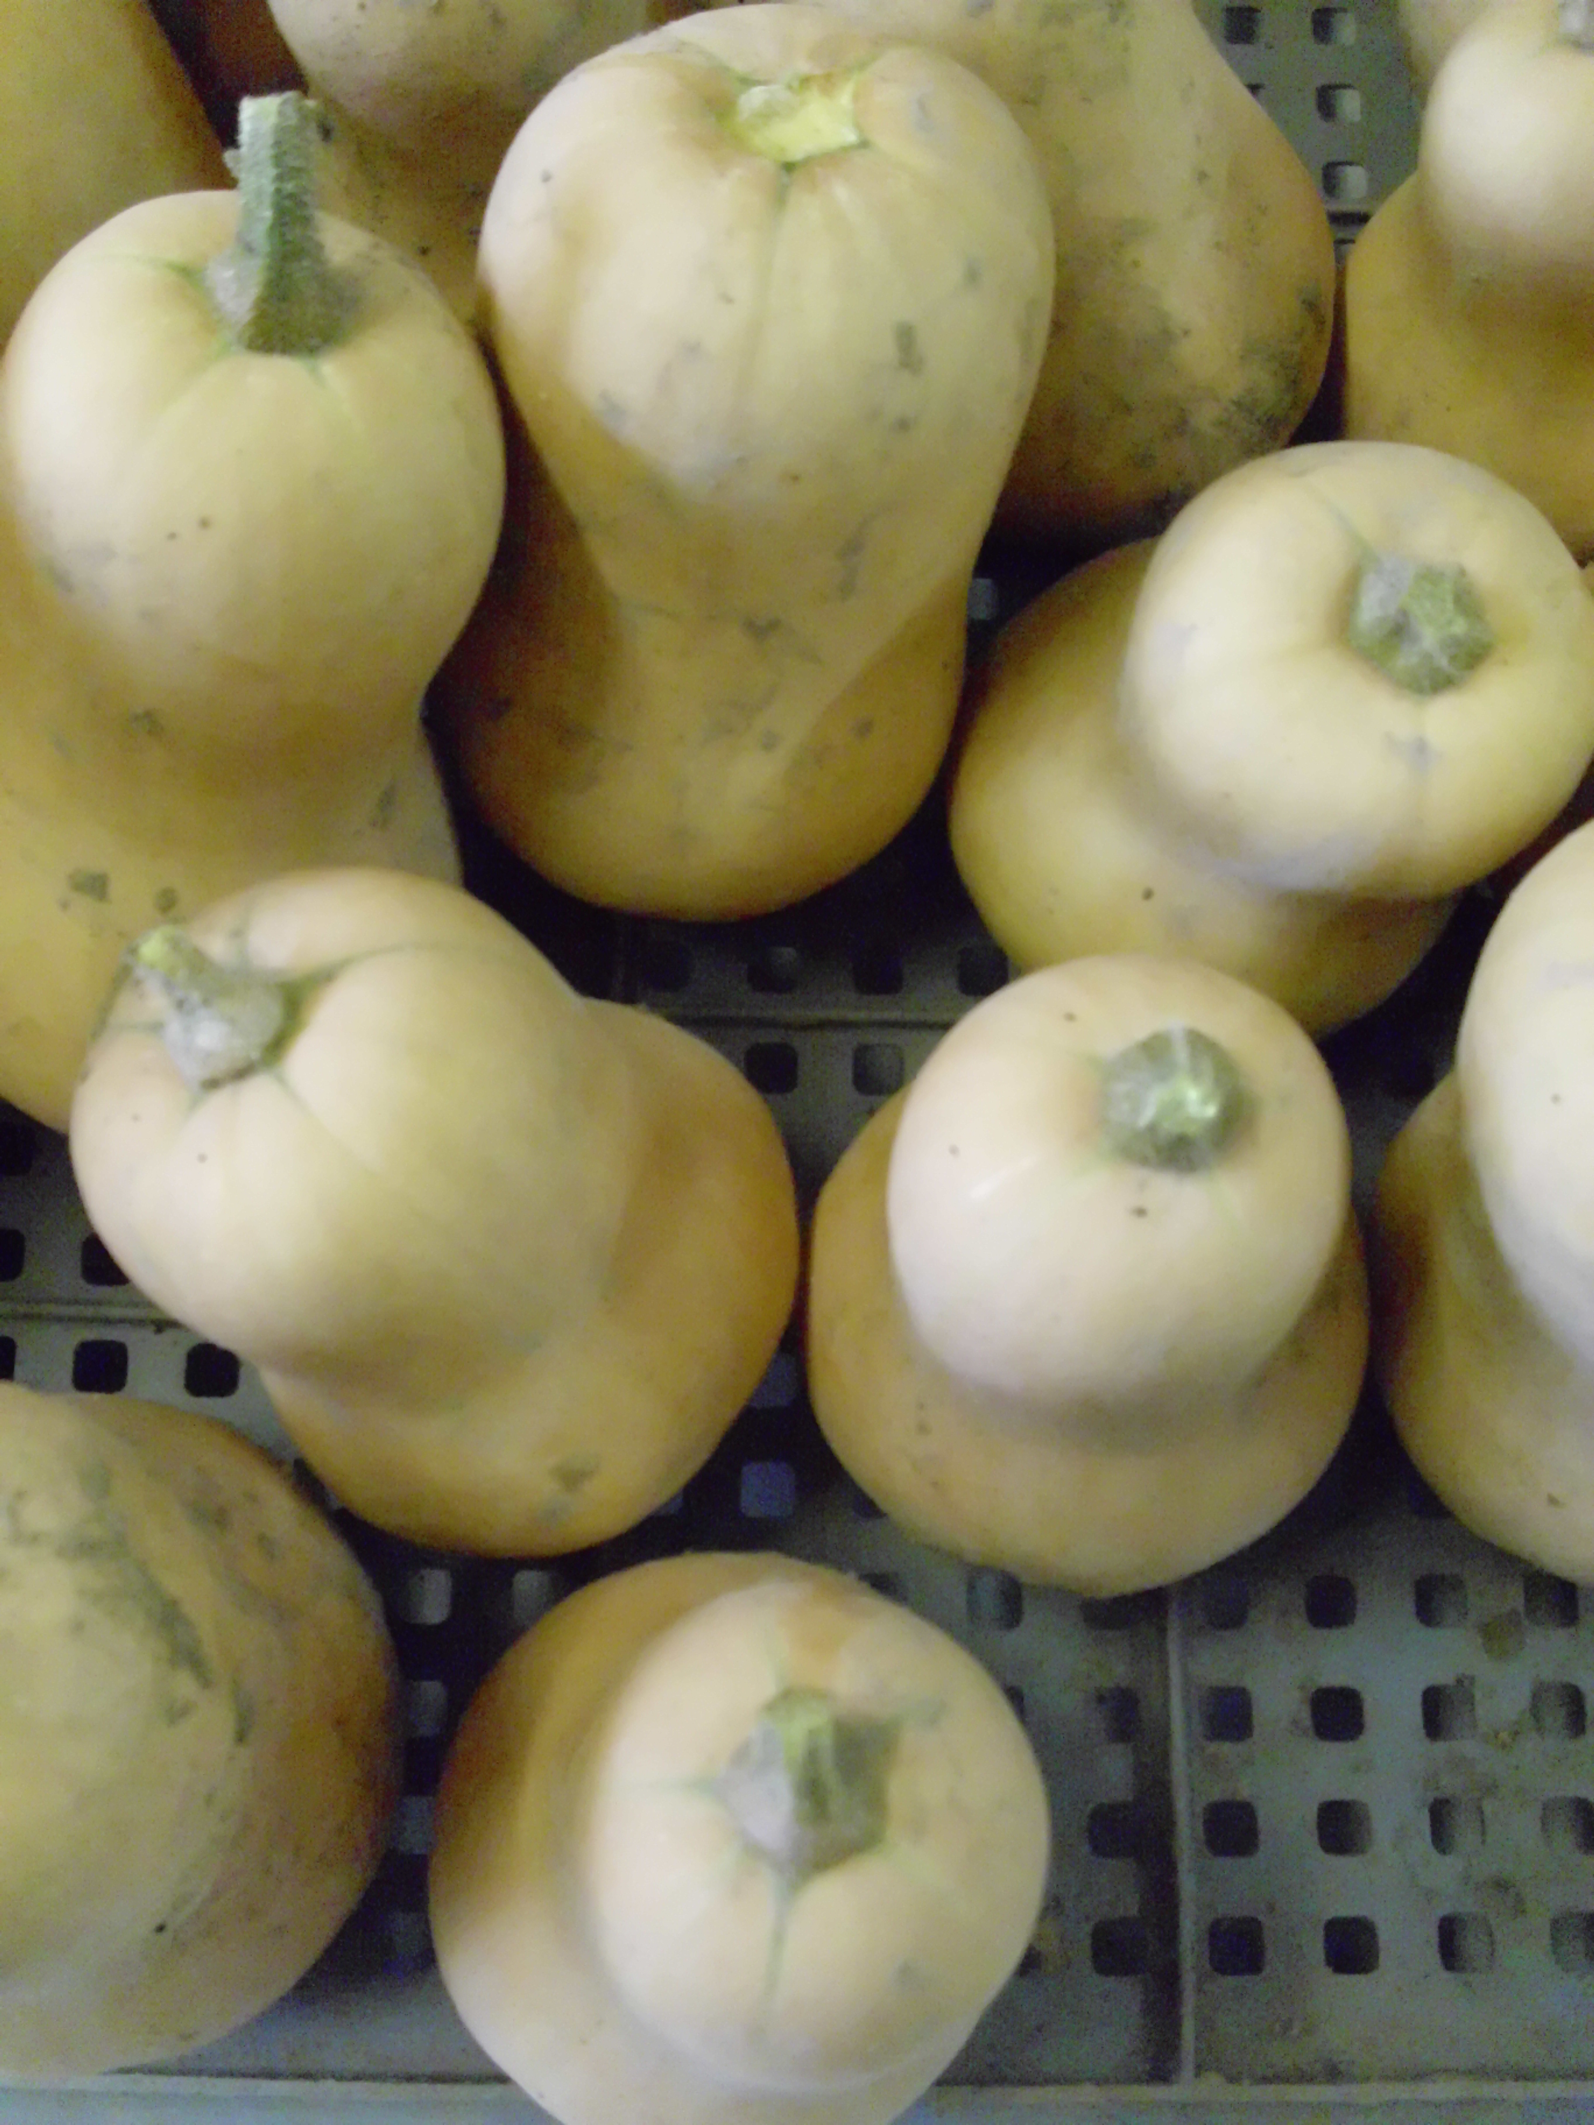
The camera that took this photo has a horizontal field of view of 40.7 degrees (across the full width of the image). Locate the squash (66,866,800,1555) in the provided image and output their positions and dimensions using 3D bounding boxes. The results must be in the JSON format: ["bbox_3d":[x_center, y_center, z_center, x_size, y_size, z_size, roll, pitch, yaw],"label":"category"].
[{"bbox_3d":[-0.065,0.020,0.372,0.108,0.184,0.108,0,67,17],"label":"squash"}]

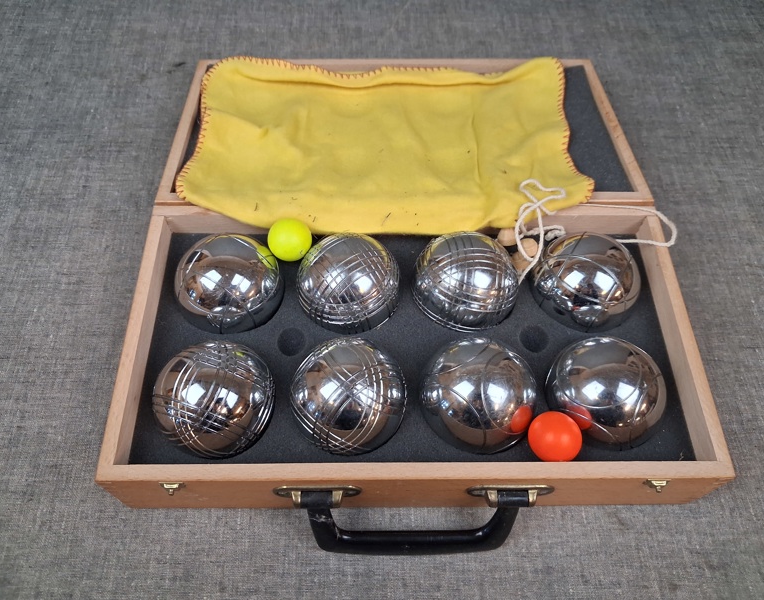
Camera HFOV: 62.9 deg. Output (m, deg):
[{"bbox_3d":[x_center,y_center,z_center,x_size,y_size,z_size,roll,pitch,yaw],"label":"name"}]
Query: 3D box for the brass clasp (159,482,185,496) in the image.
[{"bbox_3d":[-0.120,0.109,0.359,0.014,0.018,0.004,0,59,-1],"label":"brass clasp"}]

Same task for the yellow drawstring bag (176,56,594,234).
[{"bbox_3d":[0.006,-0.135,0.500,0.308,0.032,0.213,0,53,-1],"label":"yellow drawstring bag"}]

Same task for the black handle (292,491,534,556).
[{"bbox_3d":[0.019,0.136,0.378,0.133,0.042,0.033,0,59,-1],"label":"black handle"}]

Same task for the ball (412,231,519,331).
[{"bbox_3d":[0.058,-0.012,0.435,0.072,0.072,0.072,1,59,-1],"label":"ball"}]

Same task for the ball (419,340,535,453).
[{"bbox_3d":[0.061,0.060,0.396,0.073,0.073,0.073,0,59,-1],"label":"ball"}]

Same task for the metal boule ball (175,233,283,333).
[{"bbox_3d":[-0.106,-0.010,0.435,0.073,0.073,0.073,0,59,-1],"label":"metal boule ball"}]

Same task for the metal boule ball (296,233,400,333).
[{"bbox_3d":[-0.023,-0.011,0.437,0.073,0.073,0.073,0,59,-1],"label":"metal boule ball"}]

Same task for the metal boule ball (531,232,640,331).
[{"bbox_3d":[0.142,-0.011,0.436,0.072,0.072,0.072,1,59,-1],"label":"metal boule ball"}]

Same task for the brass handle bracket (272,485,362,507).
[{"bbox_3d":[-0.038,0.117,0.366,0.052,0.020,0.011,0,59,-1],"label":"brass handle bracket"}]

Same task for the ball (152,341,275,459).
[{"bbox_3d":[-0.105,0.062,0.392,0.073,0.073,0.073,0,59,-1],"label":"ball"}]

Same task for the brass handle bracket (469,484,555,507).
[{"bbox_3d":[0.076,0.117,0.368,0.052,0.020,0.011,0,59,-1],"label":"brass handle bracket"}]

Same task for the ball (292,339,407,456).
[{"bbox_3d":[-0.020,0.060,0.391,0.072,0.072,0.072,0,59,-1],"label":"ball"}]

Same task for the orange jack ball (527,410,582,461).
[{"bbox_3d":[0.102,0.081,0.369,0.031,0.031,0.031,1,59,-1],"label":"orange jack ball"}]

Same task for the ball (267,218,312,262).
[{"bbox_3d":[-0.065,-0.042,0.439,0.031,0.031,0.031,0,59,-1],"label":"ball"}]

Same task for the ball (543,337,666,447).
[{"bbox_3d":[0.141,0.059,0.394,0.072,0.072,0.072,1,59,-1],"label":"ball"}]

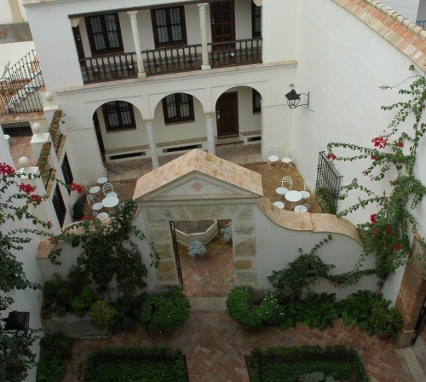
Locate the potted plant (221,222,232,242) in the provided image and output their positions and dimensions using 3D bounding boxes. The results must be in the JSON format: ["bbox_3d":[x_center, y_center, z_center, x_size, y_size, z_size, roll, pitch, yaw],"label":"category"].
[{"bbox_3d":[0.579,1.409,16.230,0.580,0.620,0.580,-4,36,0],"label":"potted plant"}]

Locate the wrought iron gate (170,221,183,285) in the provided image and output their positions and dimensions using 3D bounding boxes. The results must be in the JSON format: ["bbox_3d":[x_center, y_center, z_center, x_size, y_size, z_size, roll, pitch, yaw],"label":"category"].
[{"bbox_3d":[-0.973,1.809,13.338,0.070,2.900,0.700,-2,35,2],"label":"wrought iron gate"}]

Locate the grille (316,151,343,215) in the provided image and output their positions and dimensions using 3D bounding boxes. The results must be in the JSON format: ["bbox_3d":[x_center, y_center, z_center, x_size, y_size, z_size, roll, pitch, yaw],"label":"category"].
[{"bbox_3d":[3.909,-0.157,16.180,0.200,1.870,1.700,-9,37,-6],"label":"grille"}]

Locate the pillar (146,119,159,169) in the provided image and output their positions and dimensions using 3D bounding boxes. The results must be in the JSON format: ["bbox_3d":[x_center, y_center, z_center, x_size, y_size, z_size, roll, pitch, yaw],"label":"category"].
[{"bbox_3d":[-2.402,-1.684,18.863,0.340,2.420,0.340,-8,35,-7],"label":"pillar"}]

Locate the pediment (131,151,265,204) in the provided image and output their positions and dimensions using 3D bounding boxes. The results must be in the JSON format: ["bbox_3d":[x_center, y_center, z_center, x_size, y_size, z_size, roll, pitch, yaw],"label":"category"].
[{"bbox_3d":[-0.356,-0.327,11.646,3.100,1.020,1.000,-1,35,3],"label":"pediment"}]

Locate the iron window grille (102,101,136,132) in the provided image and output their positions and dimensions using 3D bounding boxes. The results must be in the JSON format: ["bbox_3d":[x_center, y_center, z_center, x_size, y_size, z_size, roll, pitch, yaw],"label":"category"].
[{"bbox_3d":[-3.865,-3.228,19.794,1.220,1.650,0.120,-8,35,-7],"label":"iron window grille"}]

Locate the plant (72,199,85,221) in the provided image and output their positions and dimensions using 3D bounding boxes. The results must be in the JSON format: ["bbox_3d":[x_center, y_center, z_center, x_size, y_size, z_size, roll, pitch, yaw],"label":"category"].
[{"bbox_3d":[-4.842,0.733,17.409,0.420,0.980,0.420,-4,36,0],"label":"plant"}]

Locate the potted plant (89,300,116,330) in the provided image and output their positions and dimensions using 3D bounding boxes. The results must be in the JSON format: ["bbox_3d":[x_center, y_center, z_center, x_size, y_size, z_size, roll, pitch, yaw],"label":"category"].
[{"bbox_3d":[-2.937,3.258,12.709,0.700,0.660,0.700,-2,35,2],"label":"potted plant"}]

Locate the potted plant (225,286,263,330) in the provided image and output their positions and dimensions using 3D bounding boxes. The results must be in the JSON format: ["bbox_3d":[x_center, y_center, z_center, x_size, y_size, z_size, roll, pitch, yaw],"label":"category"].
[{"bbox_3d":[0.861,3.210,12.945,1.050,0.960,1.050,-2,35,2],"label":"potted plant"}]

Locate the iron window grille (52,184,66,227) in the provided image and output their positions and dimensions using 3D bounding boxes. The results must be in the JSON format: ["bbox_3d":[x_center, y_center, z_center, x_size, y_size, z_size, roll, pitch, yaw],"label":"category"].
[{"bbox_3d":[-5.171,0.520,16.337,0.100,1.270,1.030,-6,36,-2],"label":"iron window grille"}]

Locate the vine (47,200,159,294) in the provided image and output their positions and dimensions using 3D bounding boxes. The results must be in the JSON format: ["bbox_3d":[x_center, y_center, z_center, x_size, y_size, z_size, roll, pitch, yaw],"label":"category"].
[{"bbox_3d":[-2.781,1.774,13.007,2.650,3.050,0.600,-2,36,2],"label":"vine"}]

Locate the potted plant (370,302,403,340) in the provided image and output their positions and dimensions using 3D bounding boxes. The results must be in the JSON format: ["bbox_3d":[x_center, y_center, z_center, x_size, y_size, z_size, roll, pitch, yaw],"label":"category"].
[{"bbox_3d":[4.559,3.435,12.686,0.800,1.050,0.800,-4,36,0],"label":"potted plant"}]

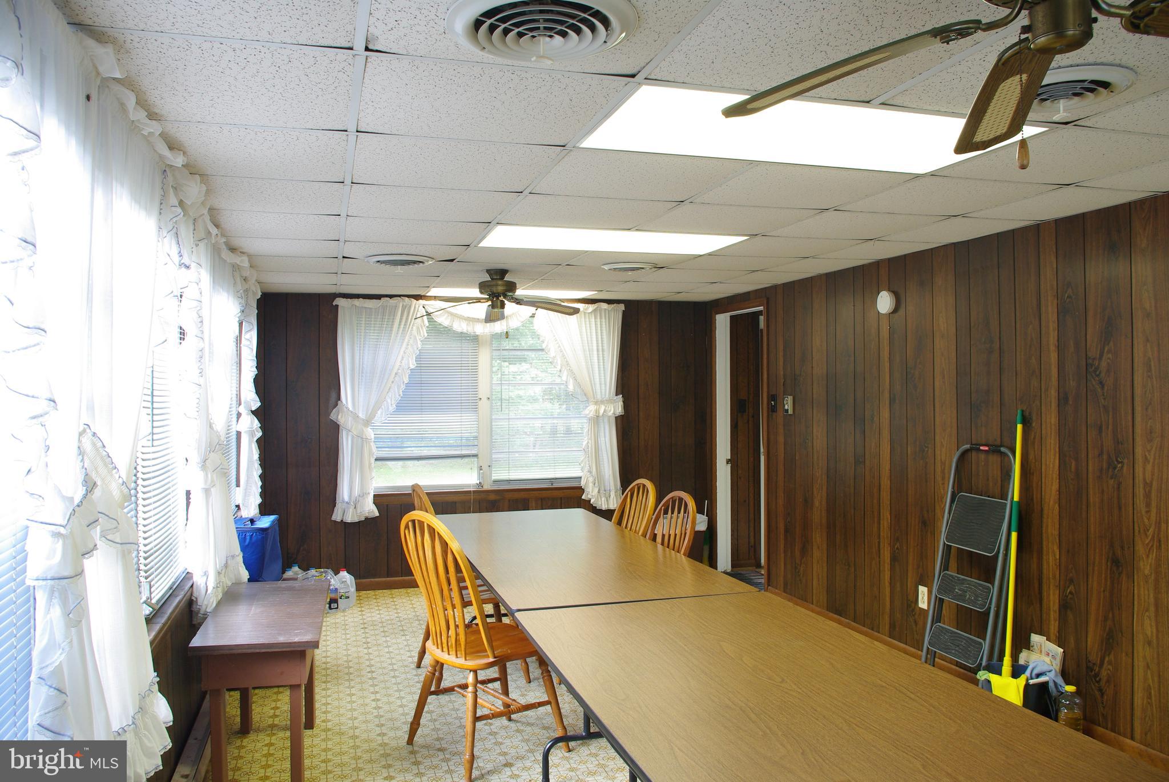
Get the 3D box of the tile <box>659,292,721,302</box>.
[{"bbox_3d":[0.868,-0.736,6.823,0.431,0.020,0.556,-1,0,-16],"label":"tile"}]

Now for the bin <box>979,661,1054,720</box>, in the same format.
[{"bbox_3d":[1.820,1.340,3.680,0.290,0.275,0.300,0,0,-16],"label":"bin"}]

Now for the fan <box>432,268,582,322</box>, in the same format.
[{"bbox_3d":[-0.504,-0.561,5.142,1.040,0.300,1.040,-1,0,-16],"label":"fan"}]

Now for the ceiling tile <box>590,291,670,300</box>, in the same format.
[{"bbox_3d":[0.362,-0.731,6.676,0.607,0.020,0.556,-1,0,-16],"label":"ceiling tile"}]

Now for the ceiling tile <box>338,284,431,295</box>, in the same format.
[{"bbox_3d":[-1.426,-0.720,6.219,0.615,0.022,0.561,-1,0,-16],"label":"ceiling tile"}]

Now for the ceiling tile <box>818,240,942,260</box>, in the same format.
[{"bbox_3d":[1.527,-0.738,4.567,0.431,0.020,0.585,-1,0,-16],"label":"ceiling tile"}]

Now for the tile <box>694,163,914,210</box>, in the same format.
[{"bbox_3d":[0.758,-0.731,3.133,0.605,0.020,0.583,-1,0,-16],"label":"tile"}]

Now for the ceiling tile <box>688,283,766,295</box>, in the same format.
[{"bbox_3d":[1.028,-0.734,6.296,0.423,0.020,0.589,0,0,-16],"label":"ceiling tile"}]

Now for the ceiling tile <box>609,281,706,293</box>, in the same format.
[{"bbox_3d":[0.523,-0.730,6.148,0.609,0.020,0.589,0,0,-16],"label":"ceiling tile"}]

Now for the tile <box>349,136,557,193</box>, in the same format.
[{"bbox_3d":[-0.426,-0.719,2.786,0.605,0.020,0.583,-1,0,-16],"label":"tile"}]

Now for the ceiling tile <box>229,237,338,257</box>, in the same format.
[{"bbox_3d":[-1.480,-0.709,4.304,0.546,0.020,0.585,-1,0,-16],"label":"ceiling tile"}]

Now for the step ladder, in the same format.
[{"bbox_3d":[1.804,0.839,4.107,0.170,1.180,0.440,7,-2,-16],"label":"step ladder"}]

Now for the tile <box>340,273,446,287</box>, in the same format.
[{"bbox_3d":[-1.265,-0.720,5.666,0.615,0.022,0.603,-1,0,-16],"label":"tile"}]

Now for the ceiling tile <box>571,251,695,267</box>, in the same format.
[{"bbox_3d":[0.261,-0.726,4.828,0.605,0.020,0.583,-1,0,-16],"label":"ceiling tile"}]

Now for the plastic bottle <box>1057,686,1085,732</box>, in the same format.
[{"bbox_3d":[1.935,1.302,3.487,0.090,0.246,0.090,-1,0,-16],"label":"plastic bottle"}]

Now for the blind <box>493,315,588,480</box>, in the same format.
[{"bbox_3d":[-0.275,0.045,6.748,0.892,1.285,0.040,-1,0,-16],"label":"blind"}]

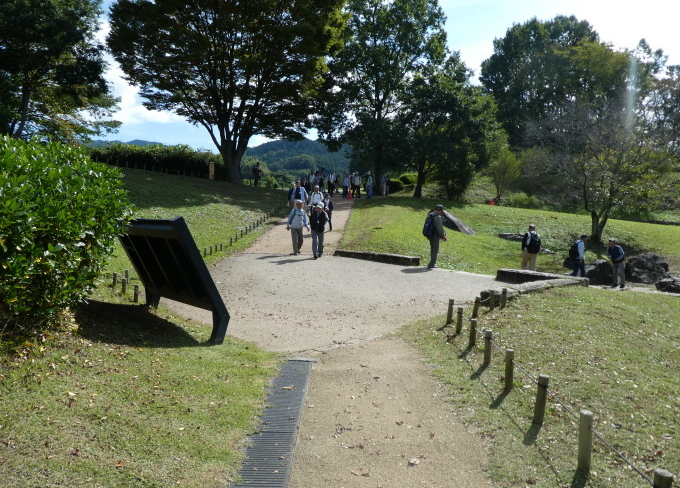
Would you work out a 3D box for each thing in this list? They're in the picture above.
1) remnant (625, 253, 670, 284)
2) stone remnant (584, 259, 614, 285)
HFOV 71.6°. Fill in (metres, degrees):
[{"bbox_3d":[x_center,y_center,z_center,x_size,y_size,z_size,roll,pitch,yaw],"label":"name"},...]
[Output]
[{"bbox_3d":[10.974,0.873,16.800,1.650,1.080,1.250,2,6,22],"label":"remnant"},{"bbox_3d":[8.916,0.979,16.200,1.050,0.900,0.900,2,6,22],"label":"stone remnant"}]

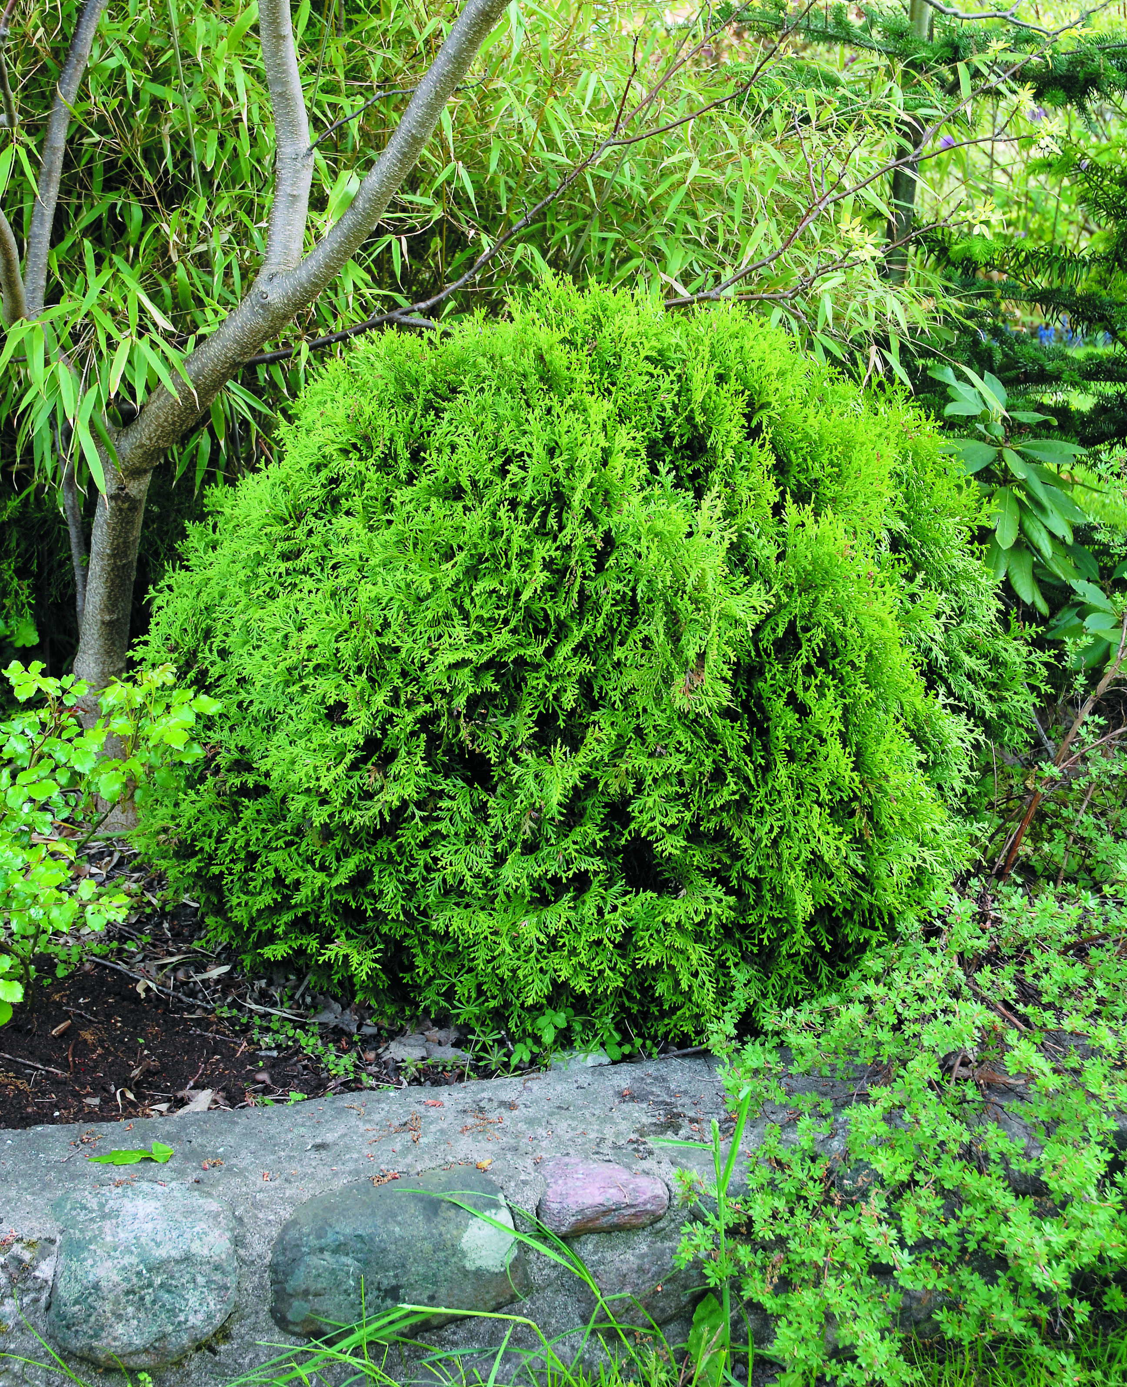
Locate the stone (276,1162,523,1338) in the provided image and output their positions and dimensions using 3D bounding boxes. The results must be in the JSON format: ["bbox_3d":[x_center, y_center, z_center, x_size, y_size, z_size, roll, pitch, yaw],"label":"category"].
[{"bbox_3d":[-0.185,0.633,2.280,0.285,0.180,0.175,-4,17,-12],"label":"stone"}]

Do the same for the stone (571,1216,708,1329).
[{"bbox_3d":[0.094,0.672,2.340,0.165,0.115,0.120,-4,17,-12],"label":"stone"}]

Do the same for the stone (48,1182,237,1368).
[{"bbox_3d":[-0.464,0.640,2.210,0.205,0.190,0.165,-4,17,-12],"label":"stone"}]

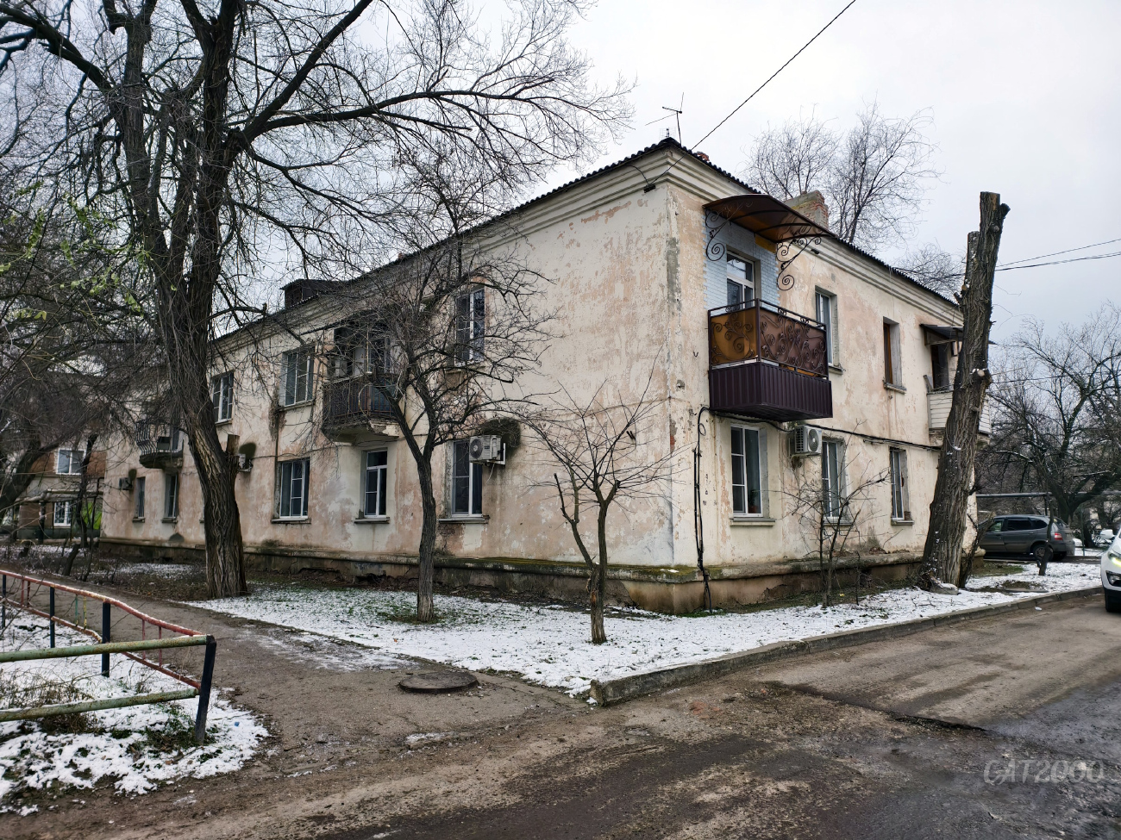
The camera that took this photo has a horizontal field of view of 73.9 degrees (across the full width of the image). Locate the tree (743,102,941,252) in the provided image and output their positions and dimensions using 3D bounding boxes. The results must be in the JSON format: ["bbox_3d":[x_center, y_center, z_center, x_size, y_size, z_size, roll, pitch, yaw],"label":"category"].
[{"bbox_3d":[11.778,-4.082,31.113,8.500,19.391,8.500,-3,-8,21],"label":"tree"}]

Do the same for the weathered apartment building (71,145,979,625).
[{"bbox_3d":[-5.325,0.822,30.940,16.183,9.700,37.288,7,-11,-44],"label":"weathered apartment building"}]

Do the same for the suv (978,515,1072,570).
[{"bbox_3d":[17.301,4.585,29.242,1.820,1.720,4.500,7,-11,-44],"label":"suv"}]

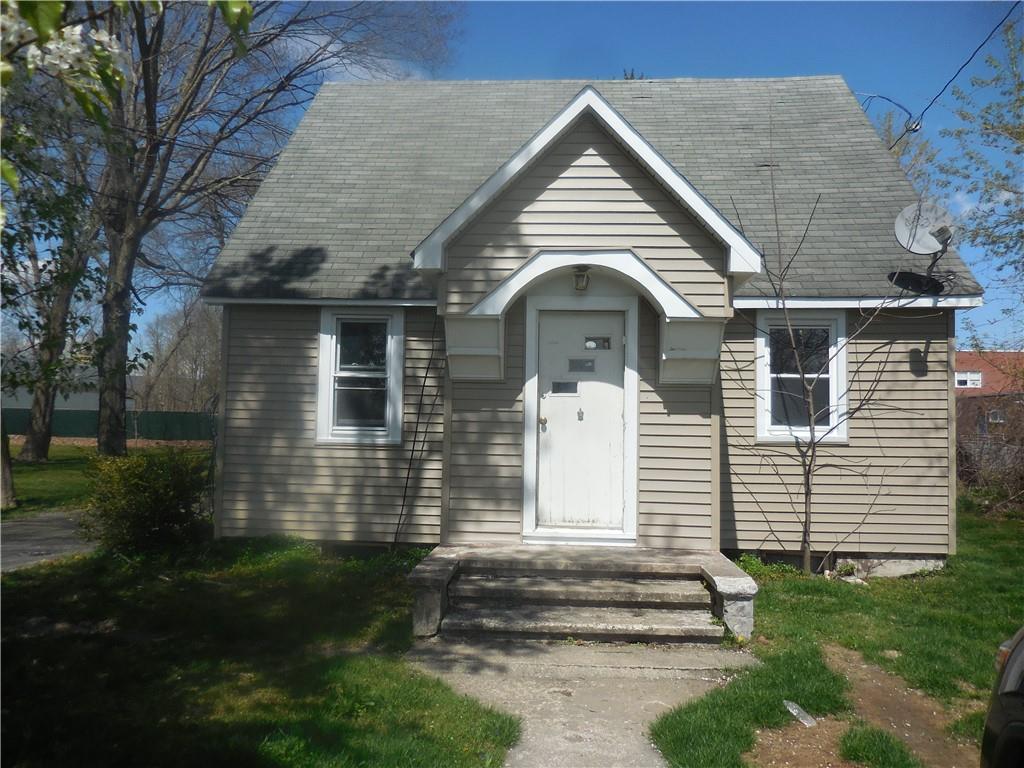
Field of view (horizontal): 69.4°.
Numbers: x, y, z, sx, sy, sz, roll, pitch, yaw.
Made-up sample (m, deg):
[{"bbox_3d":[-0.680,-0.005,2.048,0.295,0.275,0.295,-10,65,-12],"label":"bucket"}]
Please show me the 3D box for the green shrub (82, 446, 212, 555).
[{"bbox_3d":[-4.163,1.312,8.400,1.400,1.120,1.350,1,-3,3],"label":"green shrub"}]

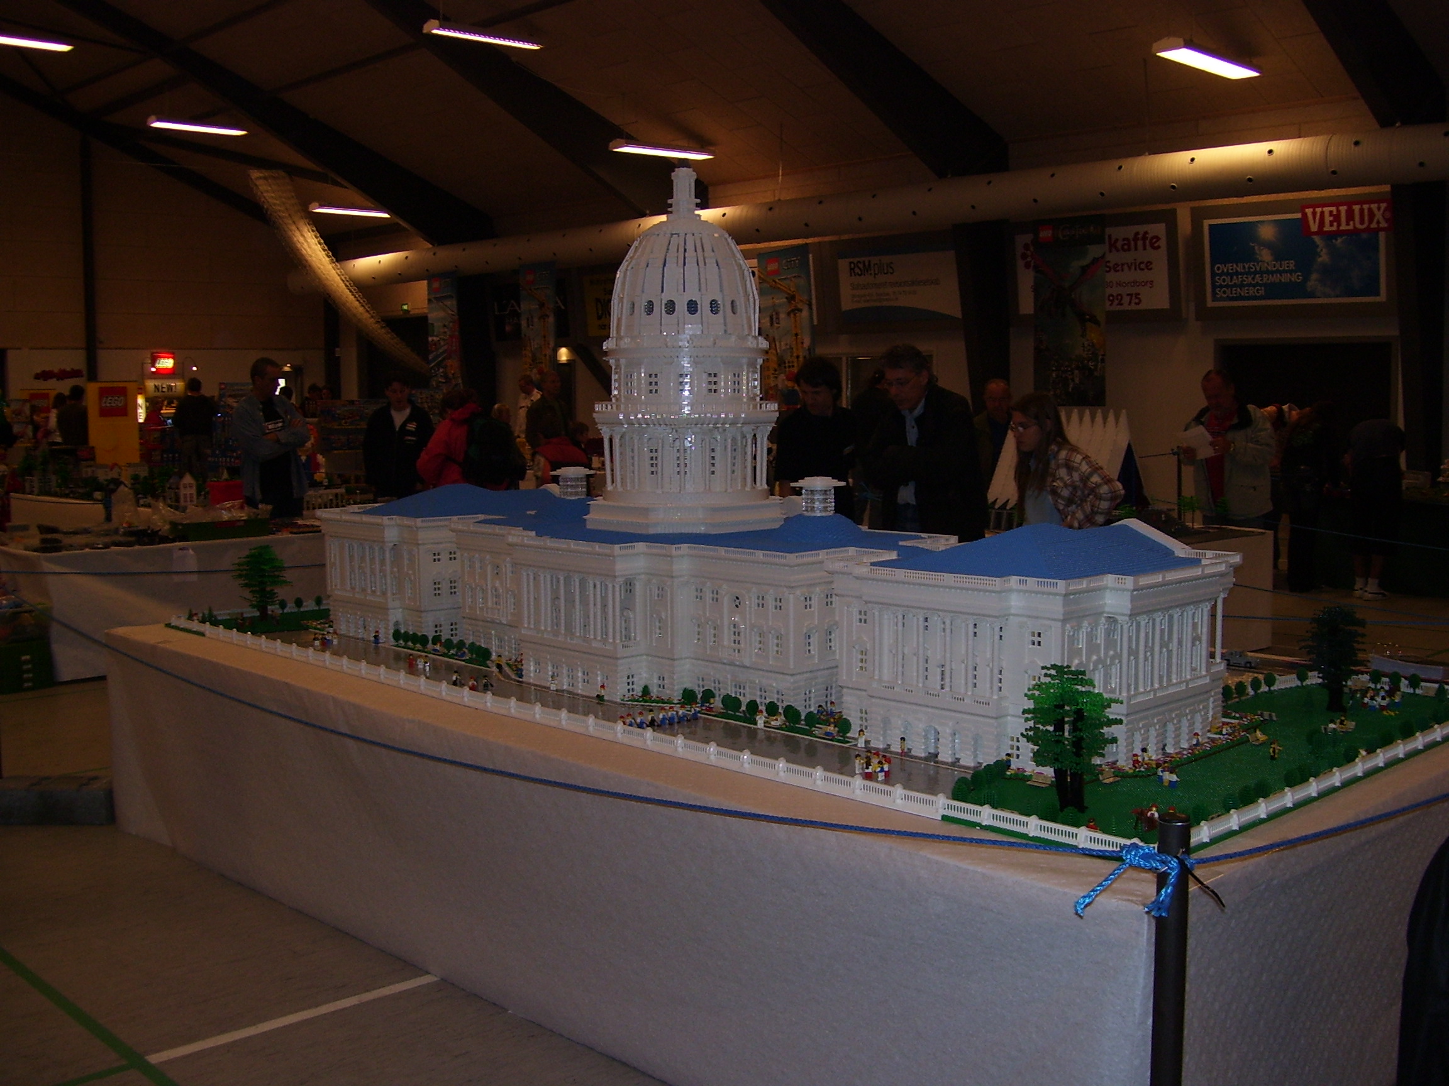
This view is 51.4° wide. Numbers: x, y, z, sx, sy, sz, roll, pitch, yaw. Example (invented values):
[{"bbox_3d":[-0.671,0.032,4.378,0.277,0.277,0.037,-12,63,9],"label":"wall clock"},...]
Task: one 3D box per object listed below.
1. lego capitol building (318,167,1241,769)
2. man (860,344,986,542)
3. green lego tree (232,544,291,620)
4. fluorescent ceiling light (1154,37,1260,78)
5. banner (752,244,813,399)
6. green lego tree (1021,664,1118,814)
[{"bbox_3d":[-0.092,-0.366,4.600,1.020,1.530,3.240,-6,8,-43],"label":"lego capitol building"},{"bbox_3d":[0.909,0.032,6.852,0.560,1.820,0.420,4,7,40],"label":"man"},{"bbox_3d":[-1.822,0.149,5.900,0.220,0.287,0.220,-6,8,-43],"label":"green lego tree"},{"bbox_3d":[4.325,-4.340,13.500,0.240,0.100,1.550,5,8,44],"label":"fluorescent ceiling light"},{"bbox_3d":[0.749,-2.762,19.000,0.920,2.000,0.020,5,8,44],"label":"banner"},{"bbox_3d":[0.705,0.397,3.080,0.200,0.292,0.200,-1,6,0],"label":"green lego tree"}]

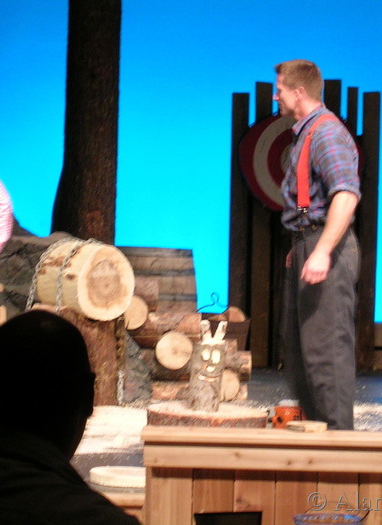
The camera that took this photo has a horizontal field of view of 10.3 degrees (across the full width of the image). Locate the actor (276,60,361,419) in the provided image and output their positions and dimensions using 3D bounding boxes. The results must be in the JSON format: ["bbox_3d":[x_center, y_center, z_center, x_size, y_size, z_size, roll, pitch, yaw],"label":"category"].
[{"bbox_3d":[0.575,-0.014,9.800,0.370,1.850,0.500,1,4,-9],"label":"actor"}]

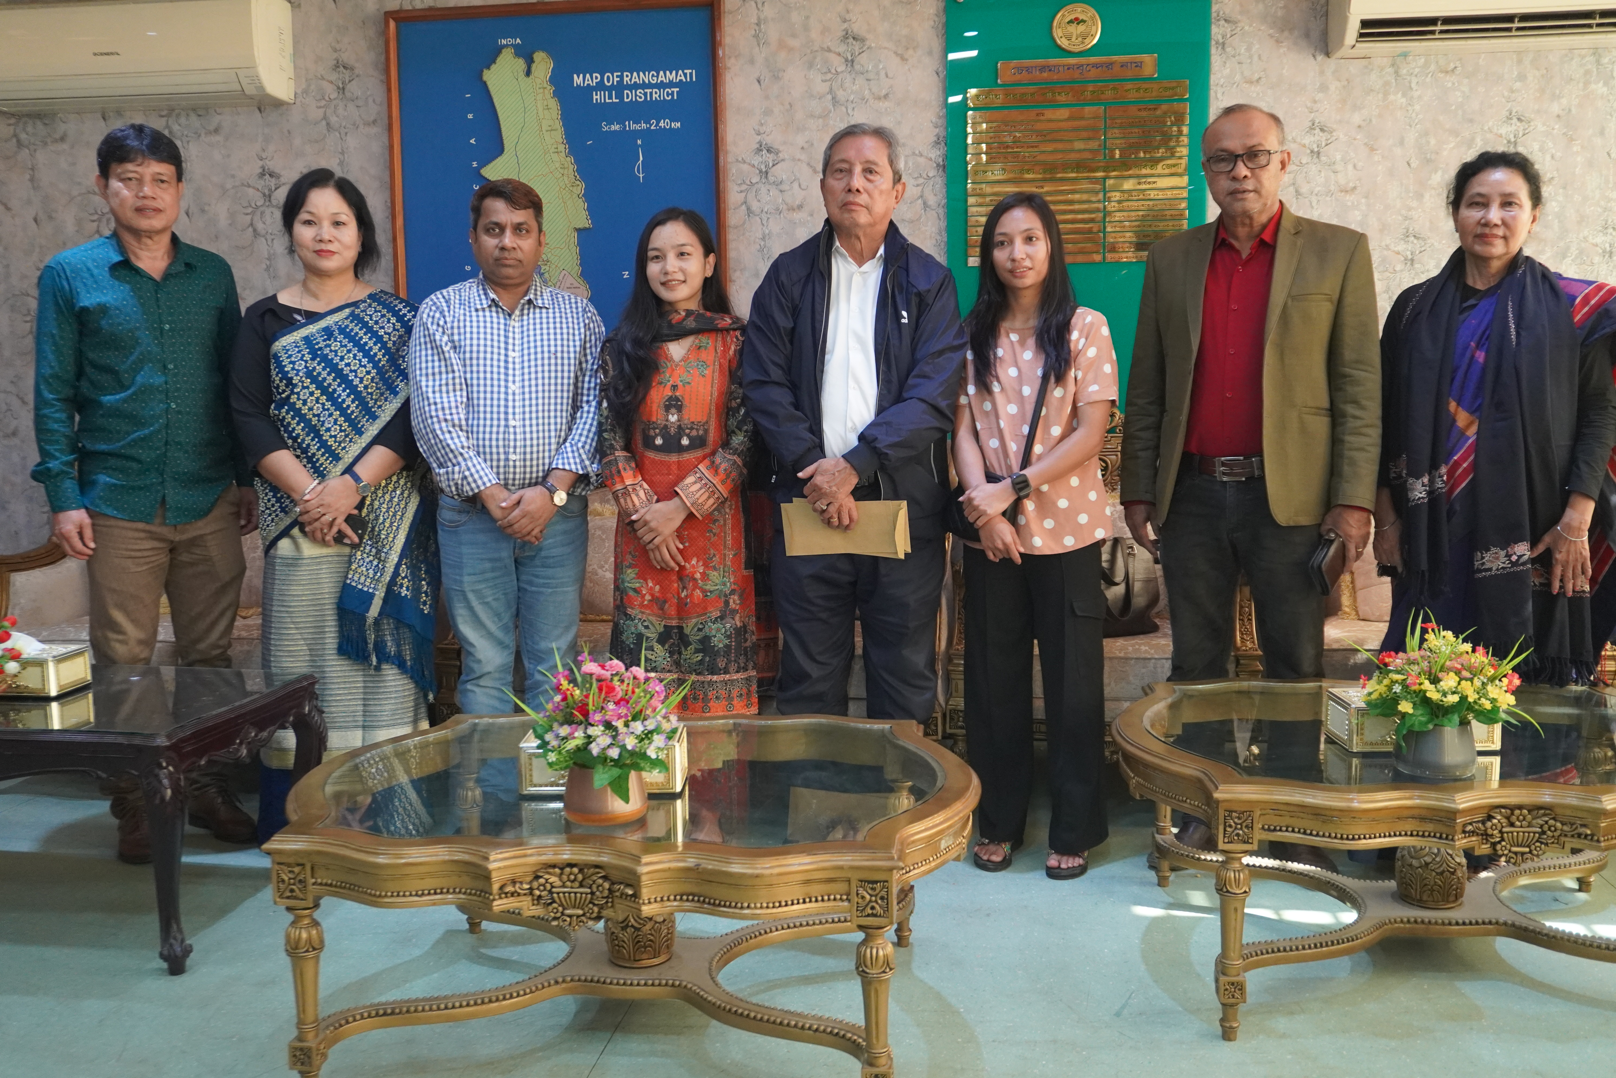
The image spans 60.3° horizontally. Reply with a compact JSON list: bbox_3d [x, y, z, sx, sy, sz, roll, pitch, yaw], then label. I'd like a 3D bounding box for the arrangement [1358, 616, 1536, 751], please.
[{"bbox_3d":[1.095,0.237,2.390,0.286,0.212,0.245,0,7,6],"label":"arrangement"}]

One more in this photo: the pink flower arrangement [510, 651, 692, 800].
[{"bbox_3d":[-0.333,0.285,2.204,0.269,0.228,0.245,0,7,6],"label":"pink flower arrangement"}]

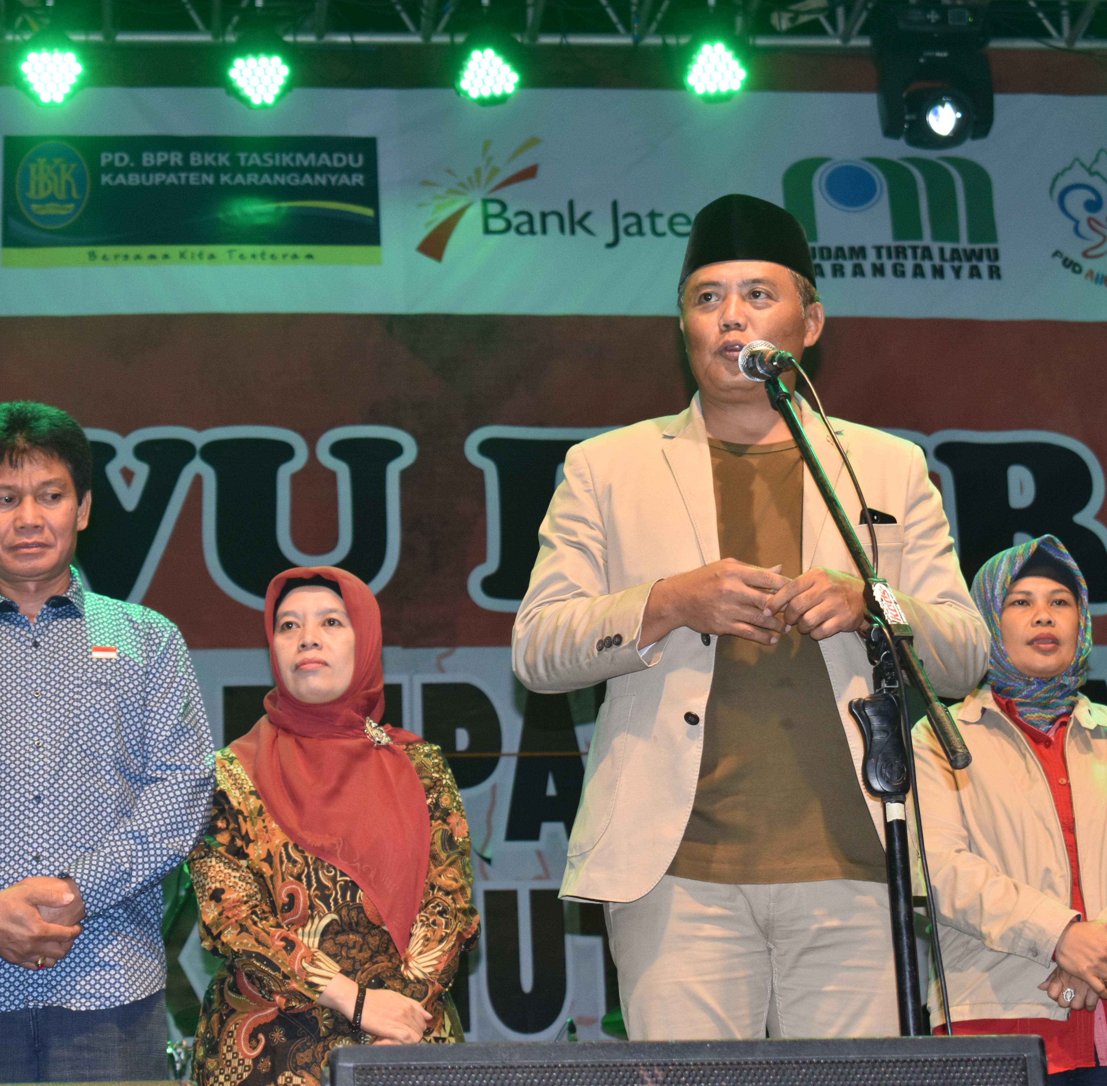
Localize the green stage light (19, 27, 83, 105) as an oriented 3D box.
[{"bbox_3d":[-1.402,-1.333,10.358,0.185,0.190,0.170,0,16,-8],"label":"green stage light"}]

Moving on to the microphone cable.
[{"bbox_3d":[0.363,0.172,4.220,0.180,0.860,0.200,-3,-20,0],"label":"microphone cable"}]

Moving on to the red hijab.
[{"bbox_3d":[-0.311,0.303,5.140,0.280,0.590,0.280,-5,-20,6],"label":"red hijab"}]

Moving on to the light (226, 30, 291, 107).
[{"bbox_3d":[-0.827,-1.333,10.416,0.185,0.170,0.190,-1,-62,-4],"label":"light"}]

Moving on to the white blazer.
[{"bbox_3d":[0.235,0.121,4.458,0.580,0.700,0.400,-4,-20,5],"label":"white blazer"}]

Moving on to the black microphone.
[{"bbox_3d":[0.258,-0.219,4.470,0.053,0.053,0.165,3,-3,-16],"label":"black microphone"}]

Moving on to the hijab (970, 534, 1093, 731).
[{"bbox_3d":[0.689,0.140,5.360,0.180,0.320,0.240,-1,-20,-4],"label":"hijab"}]

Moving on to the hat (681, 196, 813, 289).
[{"bbox_3d":[0.247,-0.383,4.730,0.170,0.107,0.205,-9,-21,17],"label":"hat"}]

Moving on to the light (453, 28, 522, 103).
[{"bbox_3d":[-0.185,-1.349,10.481,0.185,0.170,0.190,-3,-62,2],"label":"light"}]

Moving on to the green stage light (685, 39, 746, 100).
[{"bbox_3d":[0.461,-1.346,10.546,0.185,0.170,0.190,-5,-64,6],"label":"green stage light"}]

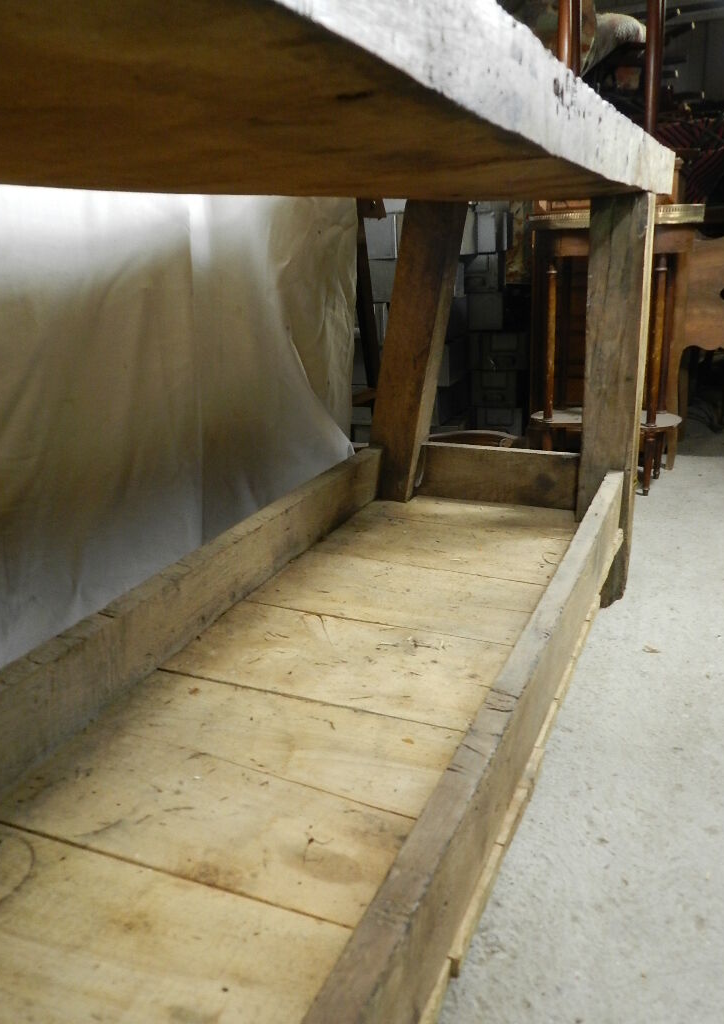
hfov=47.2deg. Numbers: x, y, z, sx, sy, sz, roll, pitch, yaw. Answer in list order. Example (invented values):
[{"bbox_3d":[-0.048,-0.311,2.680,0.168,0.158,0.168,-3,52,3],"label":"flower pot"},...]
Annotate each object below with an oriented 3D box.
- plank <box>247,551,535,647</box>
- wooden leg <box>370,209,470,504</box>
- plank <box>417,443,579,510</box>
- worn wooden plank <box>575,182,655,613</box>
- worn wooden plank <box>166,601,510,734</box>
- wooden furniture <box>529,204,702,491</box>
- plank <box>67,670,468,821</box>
[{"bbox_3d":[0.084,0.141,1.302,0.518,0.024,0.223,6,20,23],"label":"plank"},{"bbox_3d":[0.102,-0.260,1.708,0.095,0.713,0.097,16,24,19],"label":"wooden leg"},{"bbox_3d":[0.277,-0.075,1.701,0.351,0.115,0.027,6,20,23],"label":"plank"},{"bbox_3d":[0.472,-0.195,1.563,0.094,0.752,0.103,6,20,23],"label":"worn wooden plank"},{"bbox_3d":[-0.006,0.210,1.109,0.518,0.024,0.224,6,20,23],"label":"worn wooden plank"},{"bbox_3d":[0.679,-0.445,2.294,0.418,0.743,0.254,6,20,23],"label":"wooden furniture"},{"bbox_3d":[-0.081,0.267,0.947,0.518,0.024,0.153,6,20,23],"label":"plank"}]

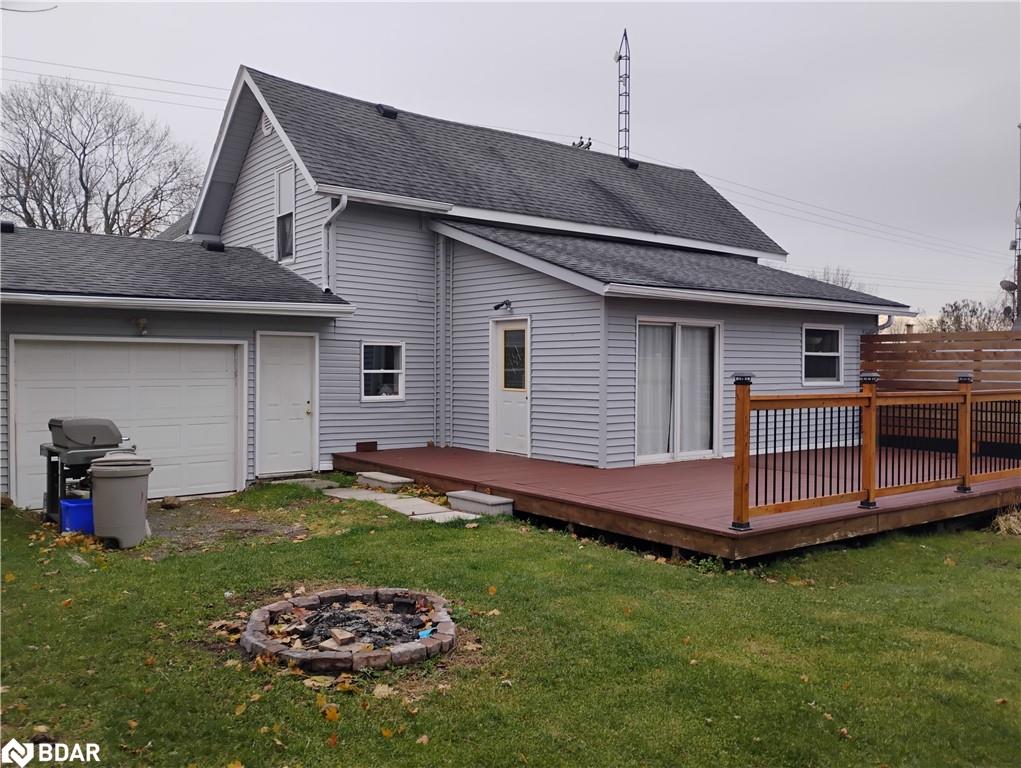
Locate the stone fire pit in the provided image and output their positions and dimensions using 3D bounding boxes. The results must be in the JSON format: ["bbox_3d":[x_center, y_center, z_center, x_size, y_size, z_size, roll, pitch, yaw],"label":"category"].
[{"bbox_3d":[-1.000,1.479,5.090,1.330,0.120,1.330,0,1,-12],"label":"stone fire pit"}]

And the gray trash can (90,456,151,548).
[{"bbox_3d":[-3.800,1.106,8.050,0.580,0.900,0.560,0,1,-44],"label":"gray trash can"}]

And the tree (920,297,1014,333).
[{"bbox_3d":[18.249,-1.076,33.000,3.500,4.800,3.500,0,1,0],"label":"tree"}]

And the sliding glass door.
[{"bbox_3d":[2.430,0.110,11.860,1.810,2.020,0.120,0,1,-38],"label":"sliding glass door"}]

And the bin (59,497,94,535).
[{"bbox_3d":[-4.430,1.383,8.700,0.480,0.330,0.390,0,1,-38],"label":"bin"}]

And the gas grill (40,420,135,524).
[{"bbox_3d":[-4.820,0.956,9.430,0.730,1.160,1.150,0,1,-38],"label":"gas grill"}]

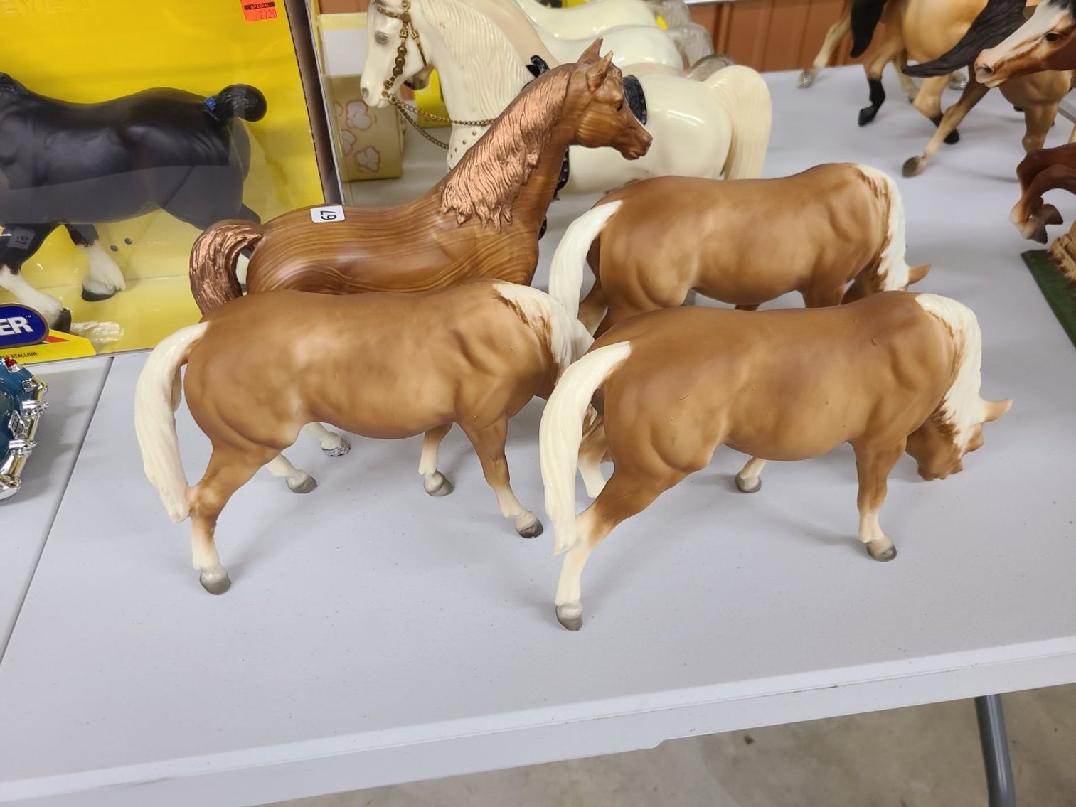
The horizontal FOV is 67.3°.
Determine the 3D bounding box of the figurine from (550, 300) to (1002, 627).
[{"bbox_3d":[0.123,0.016,0.408,0.253,0.162,0.084,-8,43,-6],"label":"figurine"}]

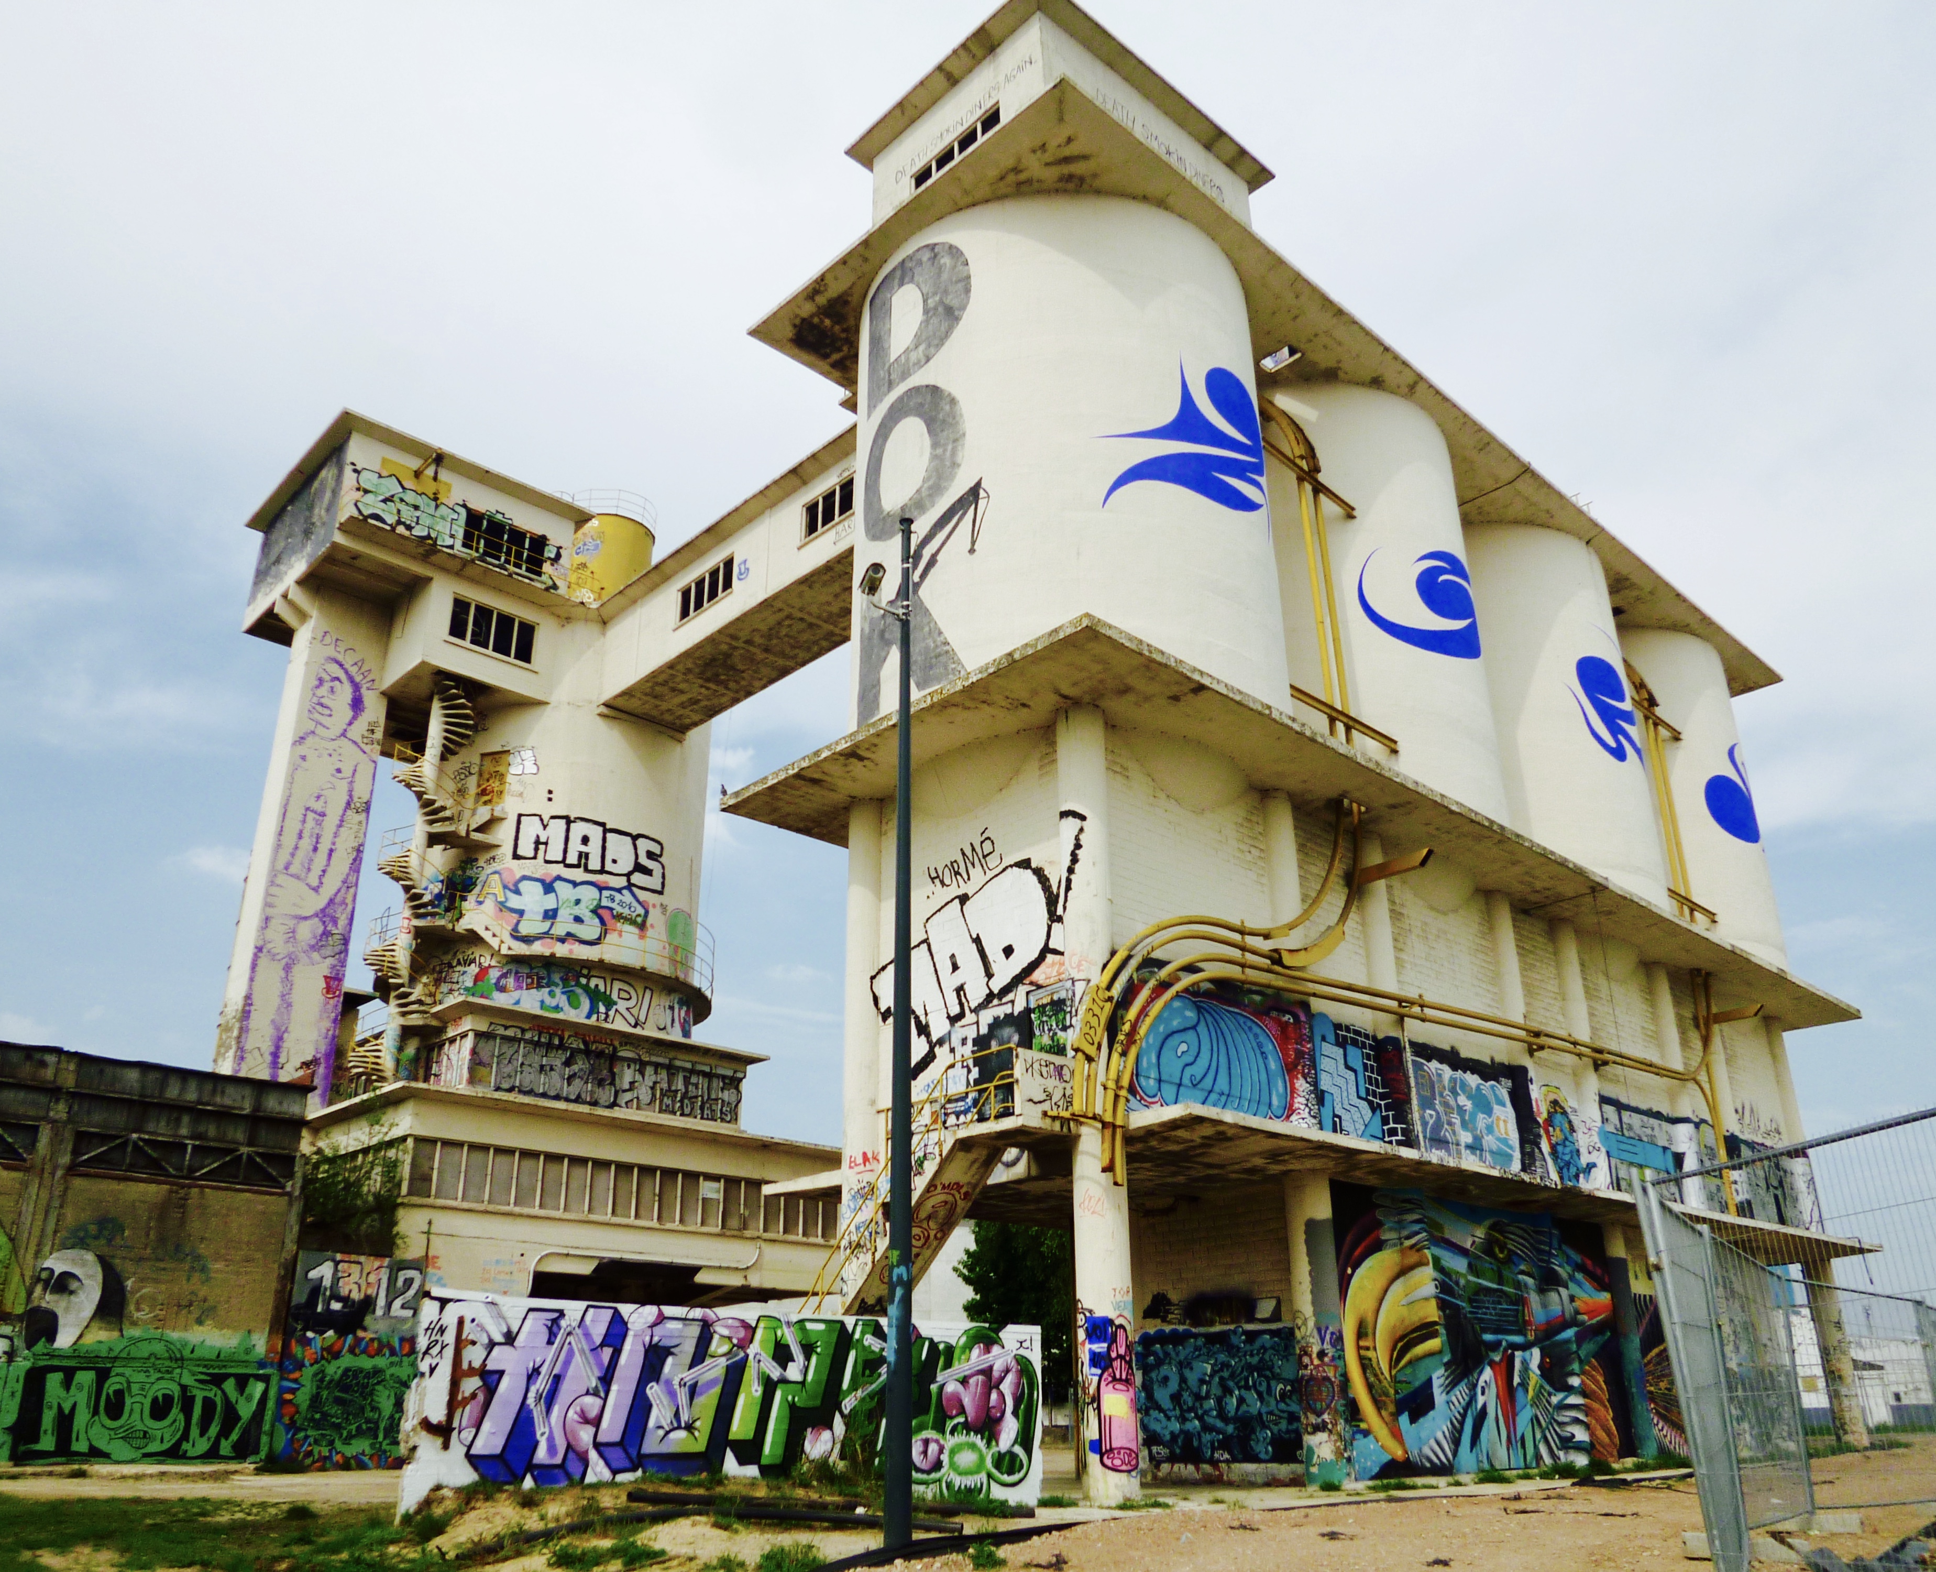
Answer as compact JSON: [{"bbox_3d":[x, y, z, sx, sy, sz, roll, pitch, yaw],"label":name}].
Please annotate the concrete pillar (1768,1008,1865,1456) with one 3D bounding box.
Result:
[{"bbox_3d":[21.900,11.223,37.692,0.679,10.632,0.679,20,-30,-40],"label":"concrete pillar"}]

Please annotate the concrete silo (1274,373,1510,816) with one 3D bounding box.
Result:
[{"bbox_3d":[7.412,-2.456,31.956,7.474,9.948,7.474,20,-31,-40],"label":"concrete silo"}]

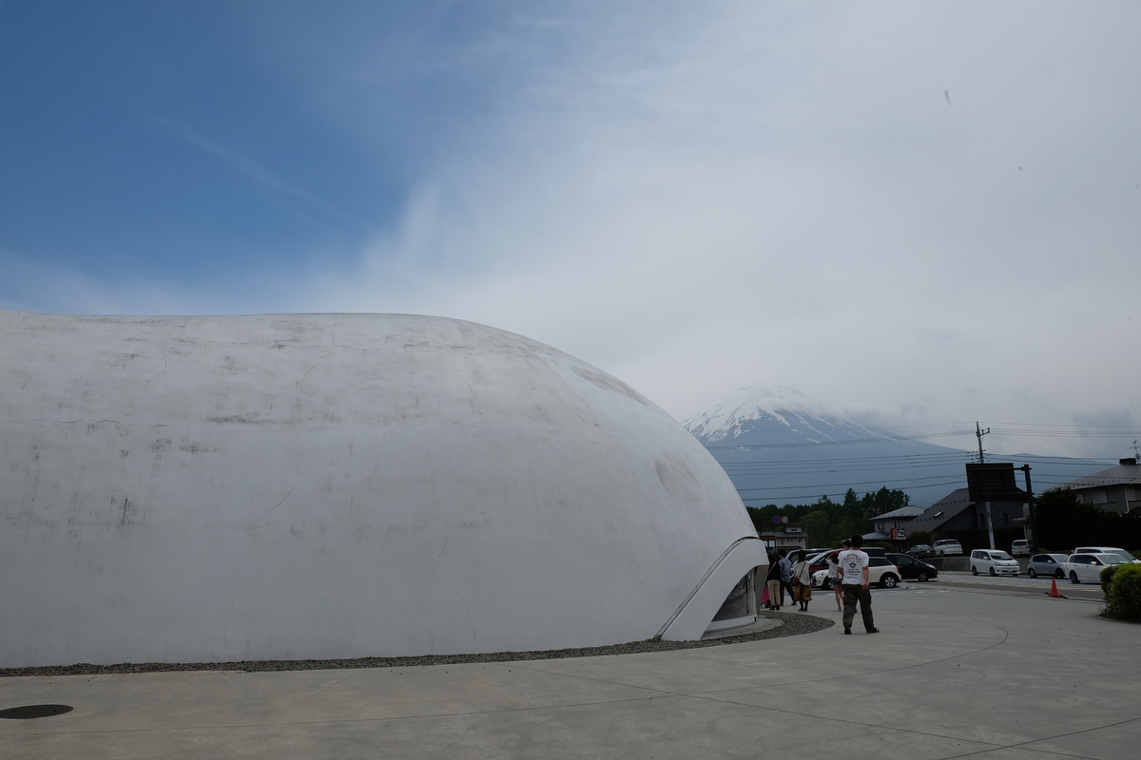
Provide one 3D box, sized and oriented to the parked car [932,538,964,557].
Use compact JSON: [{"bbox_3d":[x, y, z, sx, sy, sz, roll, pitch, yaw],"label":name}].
[{"bbox_3d":[37.400,16.750,85.000,1.760,1.710,4.650,-2,-12,11],"label":"parked car"}]

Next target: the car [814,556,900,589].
[{"bbox_3d":[13.300,9.000,40.000,3.900,1.430,1.730,-1,-12,5],"label":"car"}]

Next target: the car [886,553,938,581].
[{"bbox_3d":[18.850,10.950,50.000,4.500,1.600,1.720,1,-12,-8],"label":"car"}]

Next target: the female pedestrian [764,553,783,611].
[{"bbox_3d":[5.668,5.662,24.024,0.430,1.530,0.310,-1,-12,2],"label":"female pedestrian"}]

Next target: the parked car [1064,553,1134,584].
[{"bbox_3d":[28.400,10.030,45.400,1.750,1.570,4.700,1,-12,-6],"label":"parked car"}]

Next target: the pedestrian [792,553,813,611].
[{"bbox_3d":[6.377,5.545,23.645,0.480,1.600,0.370,1,-12,-5],"label":"pedestrian"}]

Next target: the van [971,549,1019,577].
[{"bbox_3d":[30.400,13.130,61.400,1.720,1.850,4.600,0,-12,1],"label":"van"}]

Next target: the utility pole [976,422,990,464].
[{"bbox_3d":[36.209,9.892,73.288,1.200,12.700,0.600,0,-12,0],"label":"utility pole"}]

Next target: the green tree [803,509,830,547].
[{"bbox_3d":[43.023,27.474,149.057,5.500,9.300,5.500,0,-12,0],"label":"green tree"}]

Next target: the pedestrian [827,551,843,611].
[{"bbox_3d":[7.259,5.539,23.585,0.460,1.580,0.370,1,-12,-8],"label":"pedestrian"}]

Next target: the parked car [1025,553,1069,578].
[{"bbox_3d":[31.300,12.030,55.300,1.700,1.520,4.200,1,-12,-8],"label":"parked car"}]

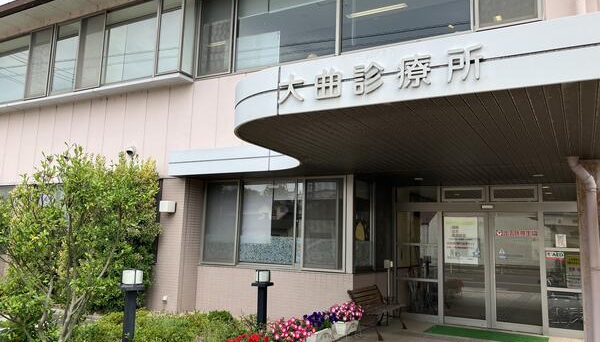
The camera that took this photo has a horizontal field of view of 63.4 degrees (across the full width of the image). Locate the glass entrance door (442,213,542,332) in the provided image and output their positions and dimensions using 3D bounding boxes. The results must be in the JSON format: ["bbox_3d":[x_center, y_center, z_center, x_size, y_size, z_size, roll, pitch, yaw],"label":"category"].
[{"bbox_3d":[3.336,1.729,8.511,1.620,2.007,0.100,-3,-9,29],"label":"glass entrance door"}]

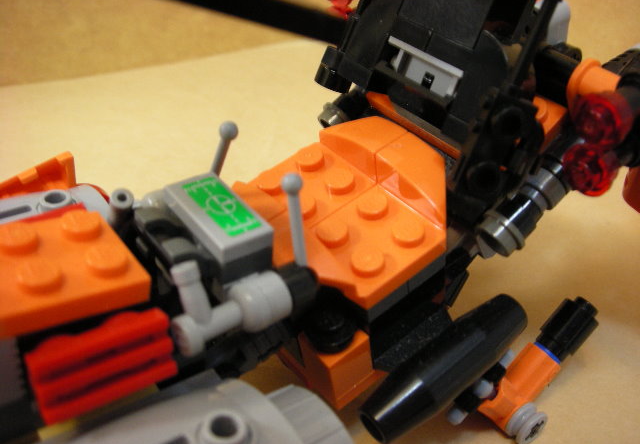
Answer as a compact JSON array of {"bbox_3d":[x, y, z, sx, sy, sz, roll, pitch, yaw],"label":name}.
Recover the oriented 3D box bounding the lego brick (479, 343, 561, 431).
[{"bbox_3d":[0.036,0.030,0.117,0.009,0.008,0.018,33,55,30],"label":"lego brick"}]

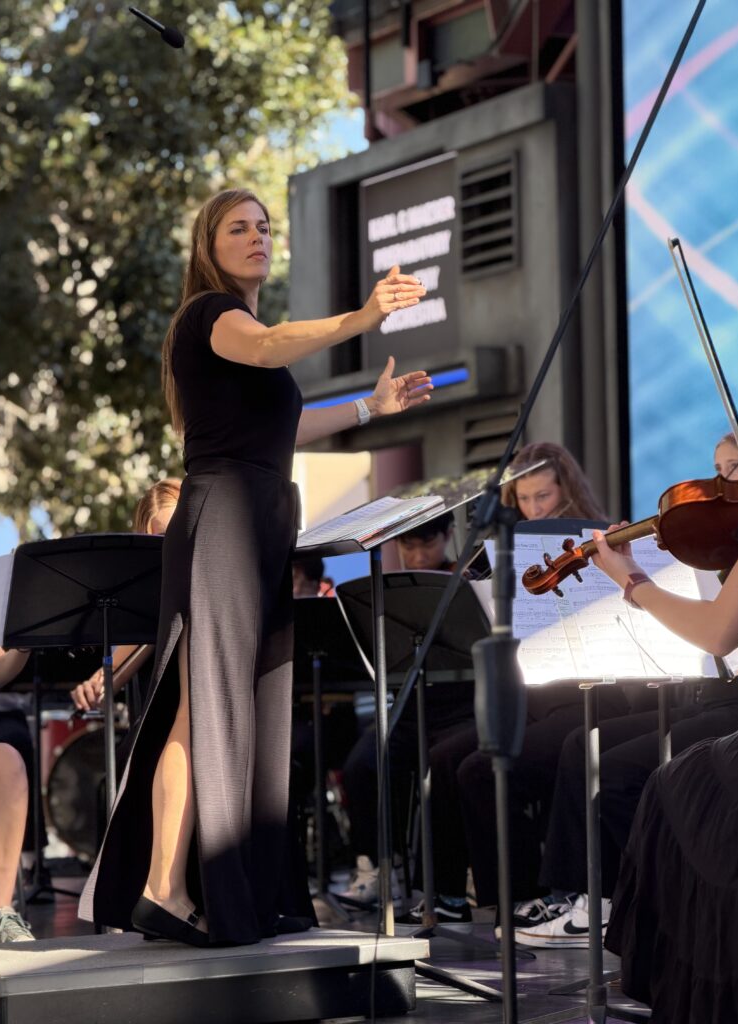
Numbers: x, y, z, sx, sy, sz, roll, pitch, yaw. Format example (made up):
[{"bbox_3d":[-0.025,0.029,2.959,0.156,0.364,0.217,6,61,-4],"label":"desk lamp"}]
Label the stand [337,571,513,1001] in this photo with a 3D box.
[{"bbox_3d":[0.145,0.648,7.600,0.510,0.980,0.470,-4,-4,40],"label":"stand"}]

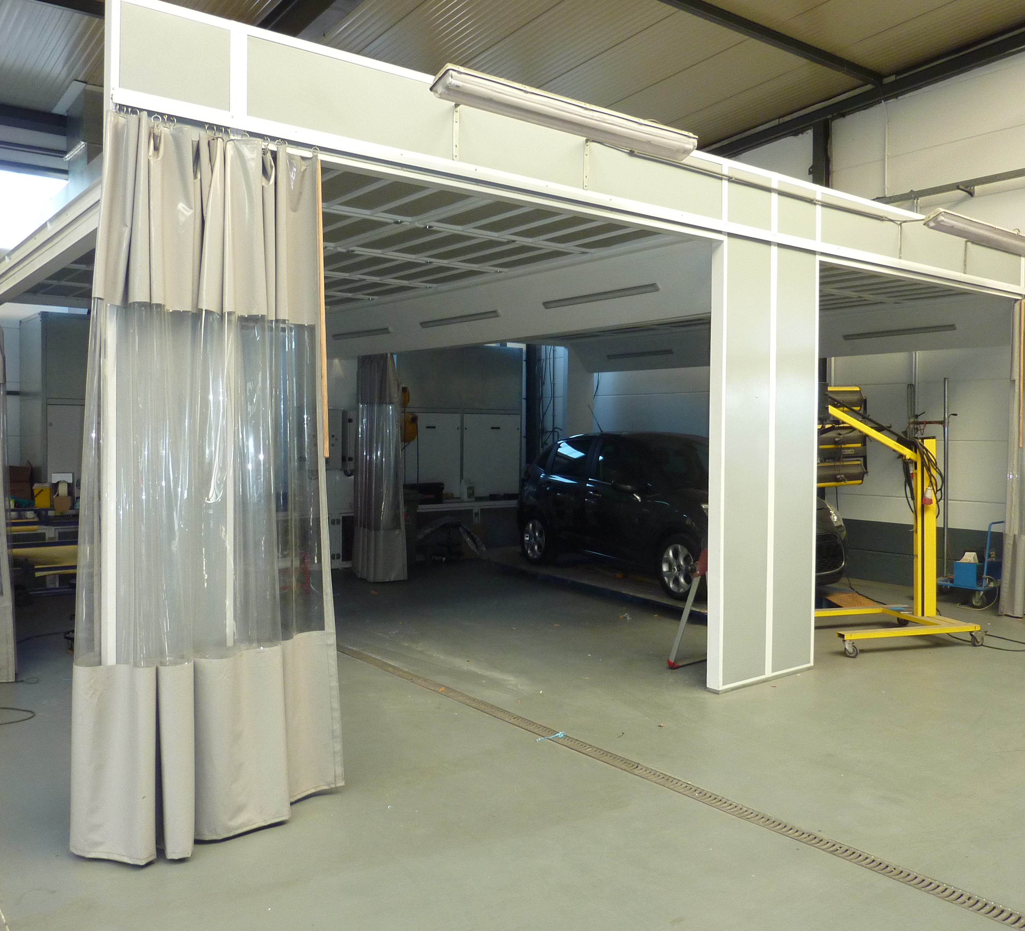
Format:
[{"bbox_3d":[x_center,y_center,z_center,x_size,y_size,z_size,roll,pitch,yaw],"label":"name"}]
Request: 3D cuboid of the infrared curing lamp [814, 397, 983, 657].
[{"bbox_3d":[2.954,0.466,7.172,1.300,1.880,0.900,0,2,-19],"label":"infrared curing lamp"}]

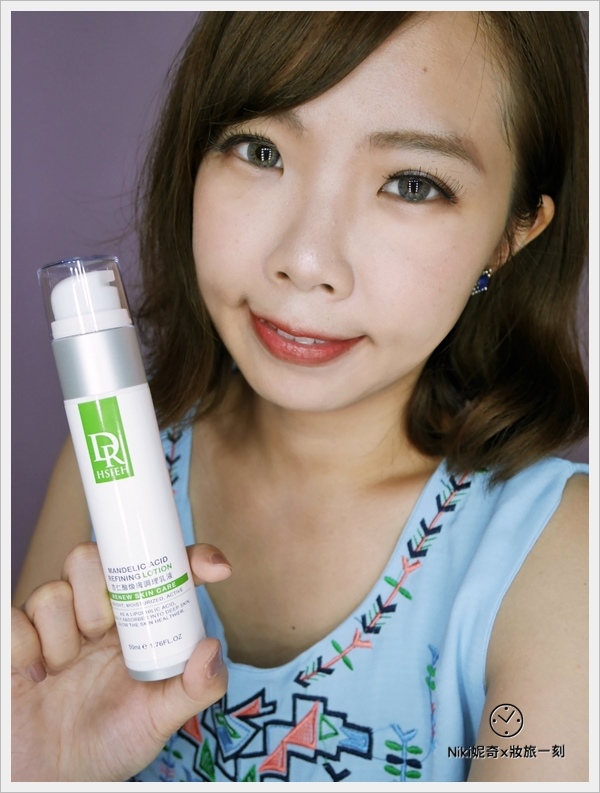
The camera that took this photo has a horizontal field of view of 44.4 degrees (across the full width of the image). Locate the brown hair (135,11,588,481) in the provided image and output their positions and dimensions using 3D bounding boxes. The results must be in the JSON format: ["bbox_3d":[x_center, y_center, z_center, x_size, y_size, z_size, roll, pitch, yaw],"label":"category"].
[{"bbox_3d":[0.047,-0.106,0.393,0.230,0.270,0.205,12,16,8],"label":"brown hair"}]

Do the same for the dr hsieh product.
[{"bbox_3d":[-0.068,0.028,0.287,0.033,0.160,0.033,-12,2,1],"label":"dr hsieh product"}]

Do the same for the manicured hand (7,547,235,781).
[{"bbox_3d":[-0.077,0.117,0.300,0.102,0.115,0.070,1,9,-5],"label":"manicured hand"}]

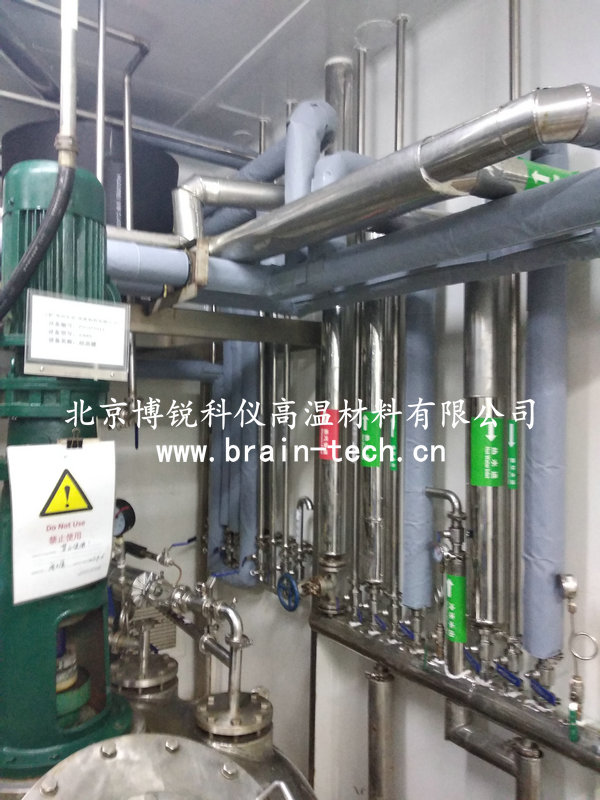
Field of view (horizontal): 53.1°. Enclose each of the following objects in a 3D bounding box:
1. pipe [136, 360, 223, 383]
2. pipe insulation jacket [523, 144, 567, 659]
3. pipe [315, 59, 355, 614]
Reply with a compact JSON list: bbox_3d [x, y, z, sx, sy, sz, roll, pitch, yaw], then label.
[{"bbox_3d":[-0.662,-0.156,3.250,0.530,0.108,0.108,2,-3,-36],"label":"pipe"},{"bbox_3d":[0.624,0.000,1.530,0.095,1.300,0.095,1,0,-35],"label":"pipe insulation jacket"},{"bbox_3d":[0.137,-0.235,2.240,0.110,2.060,0.110,1,0,-35],"label":"pipe"}]

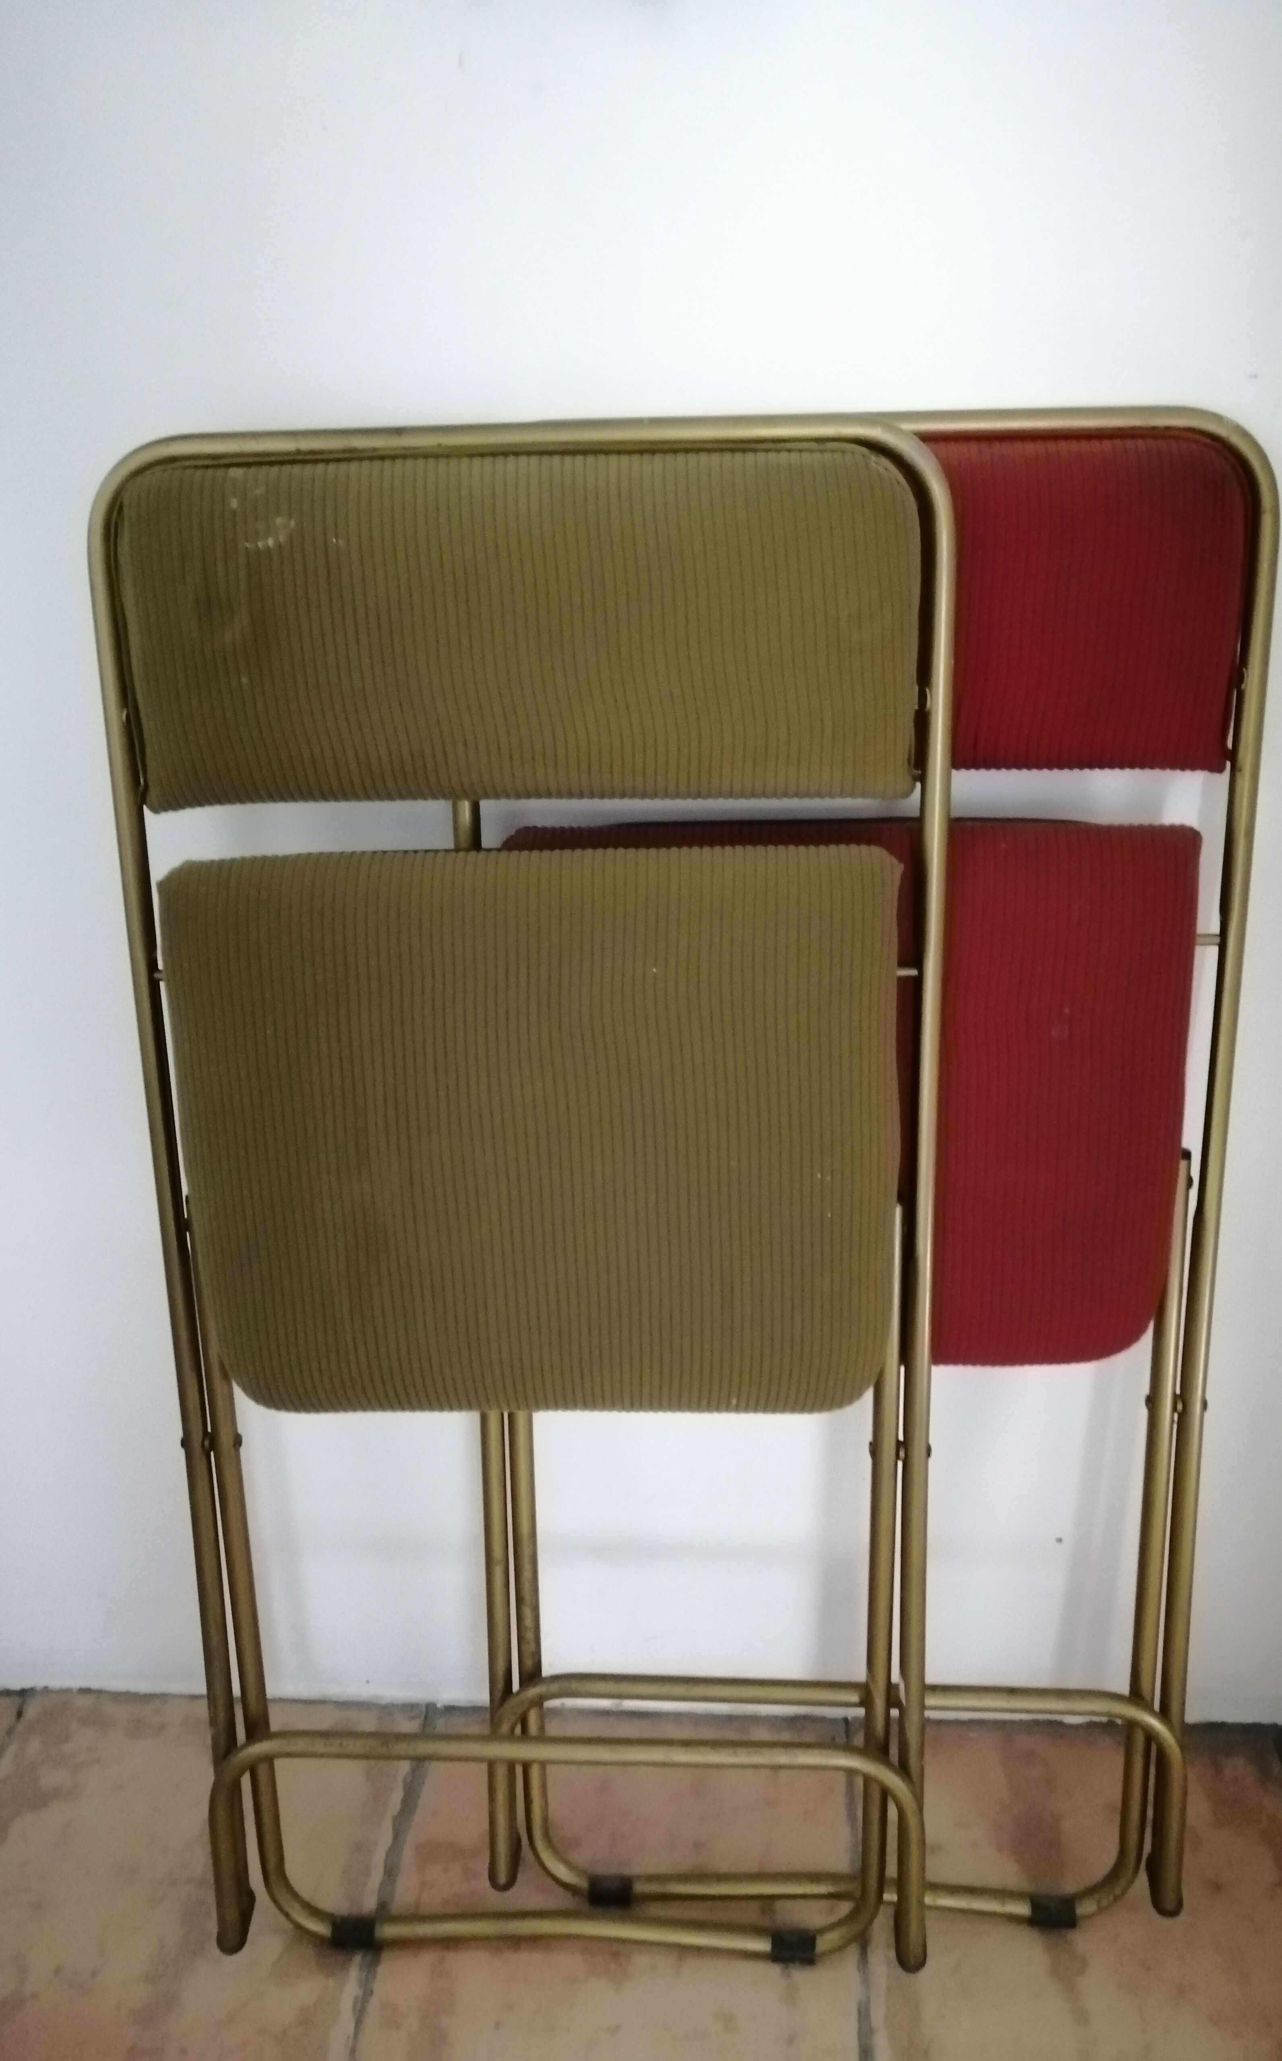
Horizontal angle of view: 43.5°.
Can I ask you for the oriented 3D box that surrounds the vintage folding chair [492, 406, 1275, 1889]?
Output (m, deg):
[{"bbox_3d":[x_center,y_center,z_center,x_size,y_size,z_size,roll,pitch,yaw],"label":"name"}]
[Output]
[{"bbox_3d":[0.118,0.120,0.945,0.455,0.919,0.080,0,12,4],"label":"vintage folding chair"}]

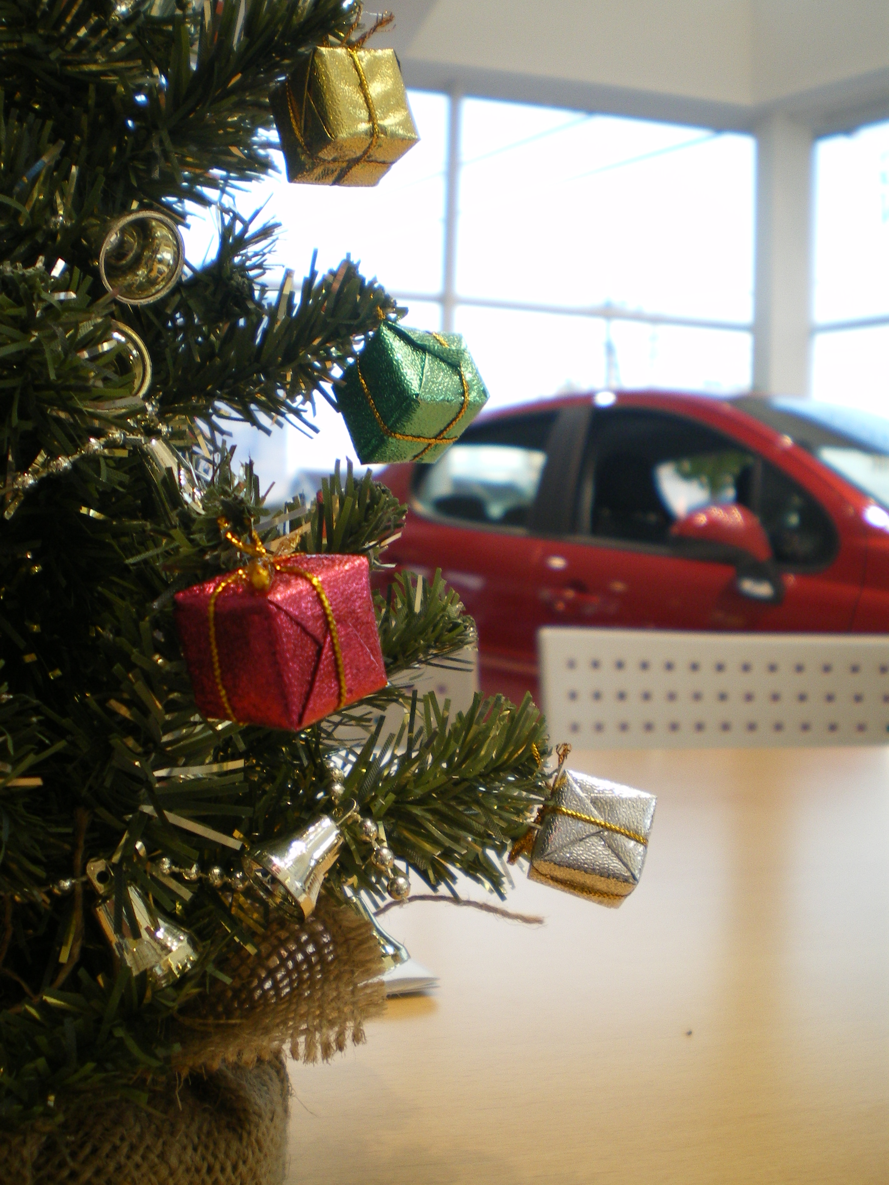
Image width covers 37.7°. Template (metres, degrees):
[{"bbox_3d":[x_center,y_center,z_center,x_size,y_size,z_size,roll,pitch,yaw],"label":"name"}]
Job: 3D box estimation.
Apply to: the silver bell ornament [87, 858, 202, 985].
[{"bbox_3d":[-0.081,0.085,0.335,0.024,0.030,0.024,-32,2,0],"label":"silver bell ornament"}]

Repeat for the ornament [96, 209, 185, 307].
[{"bbox_3d":[-0.083,-0.089,0.338,0.024,0.024,0.025,33,0,-40],"label":"ornament"}]

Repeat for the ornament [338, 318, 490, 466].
[{"bbox_3d":[-0.009,-0.051,0.338,0.026,0.024,0.027,-4,-28,-41],"label":"ornament"}]

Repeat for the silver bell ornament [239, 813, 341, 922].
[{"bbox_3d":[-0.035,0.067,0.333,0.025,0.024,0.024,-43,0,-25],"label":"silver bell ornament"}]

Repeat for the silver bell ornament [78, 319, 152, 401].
[{"bbox_3d":[-0.091,-0.061,0.343,0.024,0.024,0.025,29,0,-33],"label":"silver bell ornament"}]

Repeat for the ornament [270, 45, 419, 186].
[{"bbox_3d":[-0.026,-0.125,0.343,0.026,0.025,0.025,-11,-4,-33],"label":"ornament"}]

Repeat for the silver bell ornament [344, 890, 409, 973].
[{"bbox_3d":[-0.025,0.095,0.358,0.024,0.025,0.024,-25,-6,0],"label":"silver bell ornament"}]

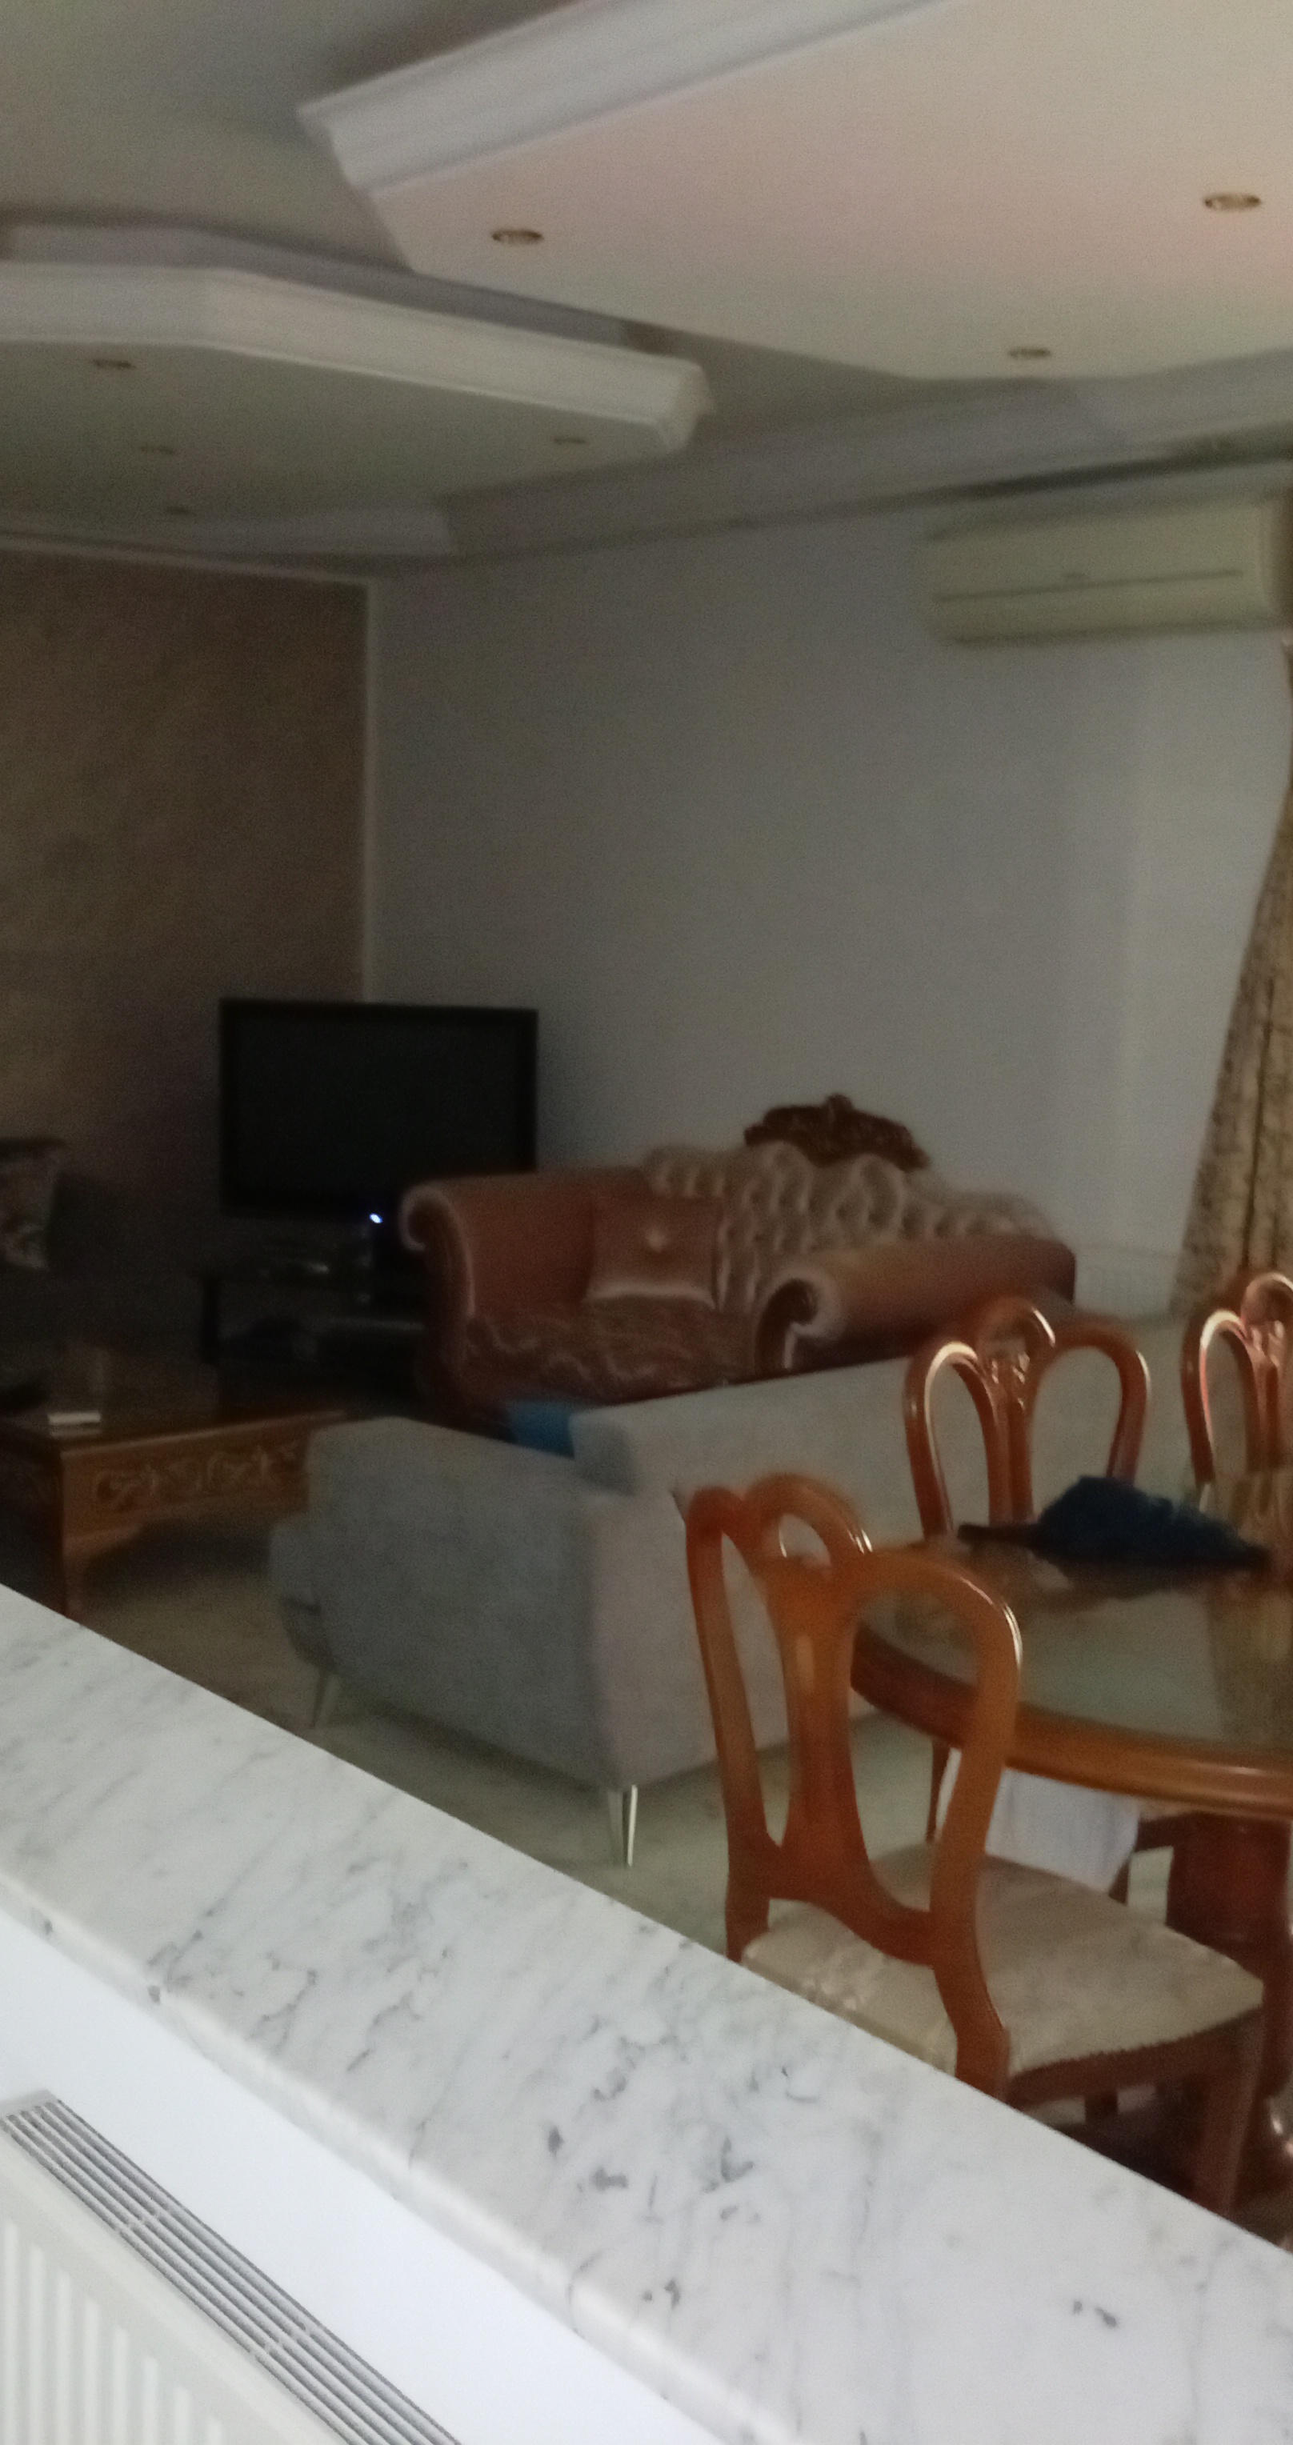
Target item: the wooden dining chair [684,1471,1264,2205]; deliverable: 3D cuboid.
[{"bbox_3d":[0.322,0.762,2.621,0.555,1.055,0.505,-6,11,-41],"label":"wooden dining chair"}]

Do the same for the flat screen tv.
[{"bbox_3d":[-0.866,-0.369,7.749,1.039,0.717,0.110,2,8,6],"label":"flat screen tv"}]

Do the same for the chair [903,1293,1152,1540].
[{"bbox_3d":[0.655,0.663,3.354,0.505,1.055,0.555,-4,10,-34],"label":"chair"}]

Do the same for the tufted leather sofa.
[{"bbox_3d":[0.218,0.209,6.978,0.952,0.944,1.904,-5,11,-41],"label":"tufted leather sofa"}]

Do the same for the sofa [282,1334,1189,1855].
[{"bbox_3d":[0.271,0.608,4.814,1.754,0.777,0.935,-5,11,-41],"label":"sofa"}]

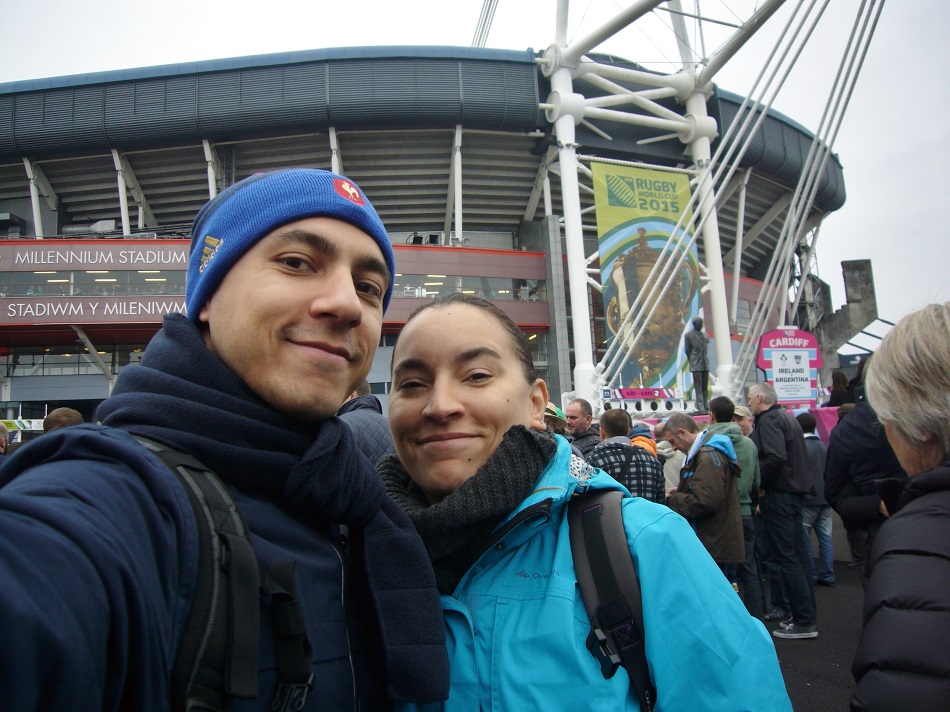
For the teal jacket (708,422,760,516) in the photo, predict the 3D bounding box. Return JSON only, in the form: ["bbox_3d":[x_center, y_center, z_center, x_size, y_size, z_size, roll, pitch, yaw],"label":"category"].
[{"bbox_3d":[1.789,0.791,5.400,0.500,0.660,0.310,-1,-6,-6],"label":"teal jacket"}]

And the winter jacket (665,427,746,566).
[{"bbox_3d":[1.356,0.823,4.500,0.460,0.790,0.520,-3,-6,8],"label":"winter jacket"}]

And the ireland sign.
[{"bbox_3d":[5.134,0.236,12.500,1.200,1.500,0.130,-1,-6,-9],"label":"ireland sign"}]

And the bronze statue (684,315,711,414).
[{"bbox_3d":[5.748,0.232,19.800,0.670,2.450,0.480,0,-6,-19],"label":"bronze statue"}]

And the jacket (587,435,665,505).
[{"bbox_3d":[0.865,0.829,4.600,0.530,0.720,0.320,-1,-6,-6],"label":"jacket"}]

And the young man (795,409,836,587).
[{"bbox_3d":[3.220,1.336,7.279,0.470,1.620,0.310,-5,-6,26],"label":"young man"}]

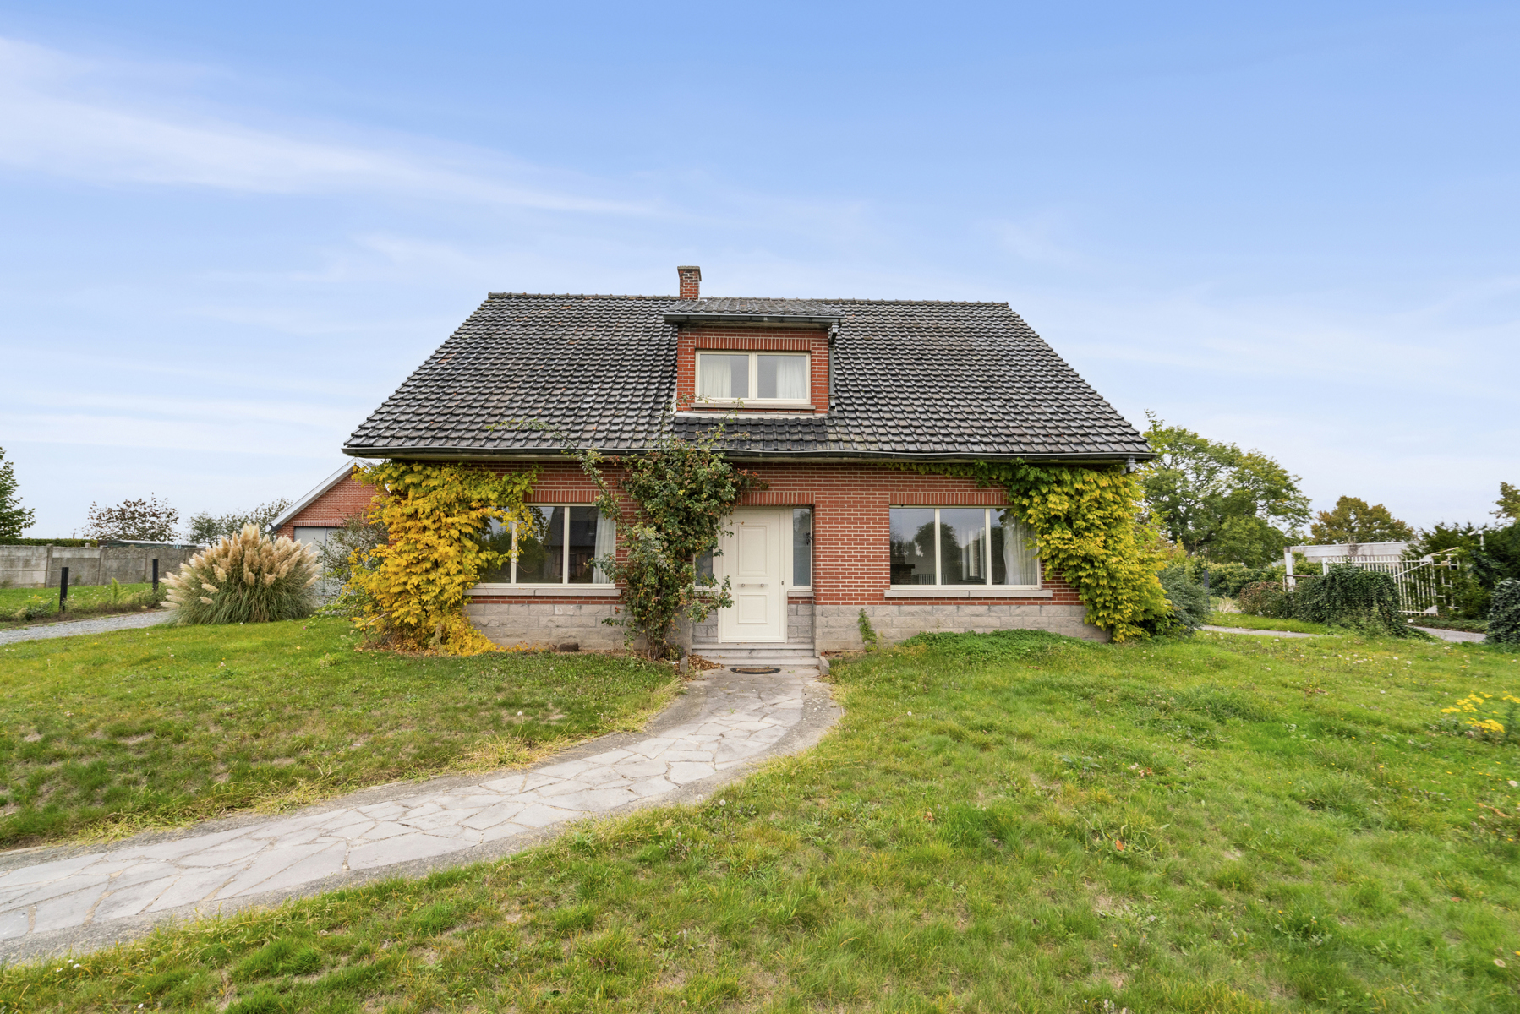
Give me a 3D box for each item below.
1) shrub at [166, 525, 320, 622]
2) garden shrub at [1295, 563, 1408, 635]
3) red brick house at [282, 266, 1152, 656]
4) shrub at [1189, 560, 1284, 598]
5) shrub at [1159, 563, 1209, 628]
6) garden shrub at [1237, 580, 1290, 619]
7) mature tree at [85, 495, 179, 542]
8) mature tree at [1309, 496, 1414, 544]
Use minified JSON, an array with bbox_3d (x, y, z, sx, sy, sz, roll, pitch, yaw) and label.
[{"bbox_3d":[-12.096,1.518,15.858,3.000,2.220,3.000,0,-5,-2],"label":"shrub"},{"bbox_3d":[11.411,1.741,13.037,1.800,1.350,1.900,0,-5,-2],"label":"garden shrub"},{"bbox_3d":[-0.226,-1.472,15.666,12.350,8.400,10.650,0,-5,-2],"label":"red brick house"},{"bbox_3d":[17.779,2.693,25.259,3.500,1.430,1.800,0,-5,-2],"label":"shrub"},{"bbox_3d":[8.567,1.827,13.882,1.170,1.280,1.170,0,-5,-2],"label":"shrub"},{"bbox_3d":[12.265,2.232,16.423,1.150,0.910,1.200,0,-5,-2],"label":"garden shrub"},{"bbox_3d":[-39.452,1.983,42.485,4.320,5.380,4.320,0,-5,-2],"label":"mature tree"},{"bbox_3d":[49.822,2.605,56.037,6.540,7.080,6.540,0,-5,-2],"label":"mature tree"}]

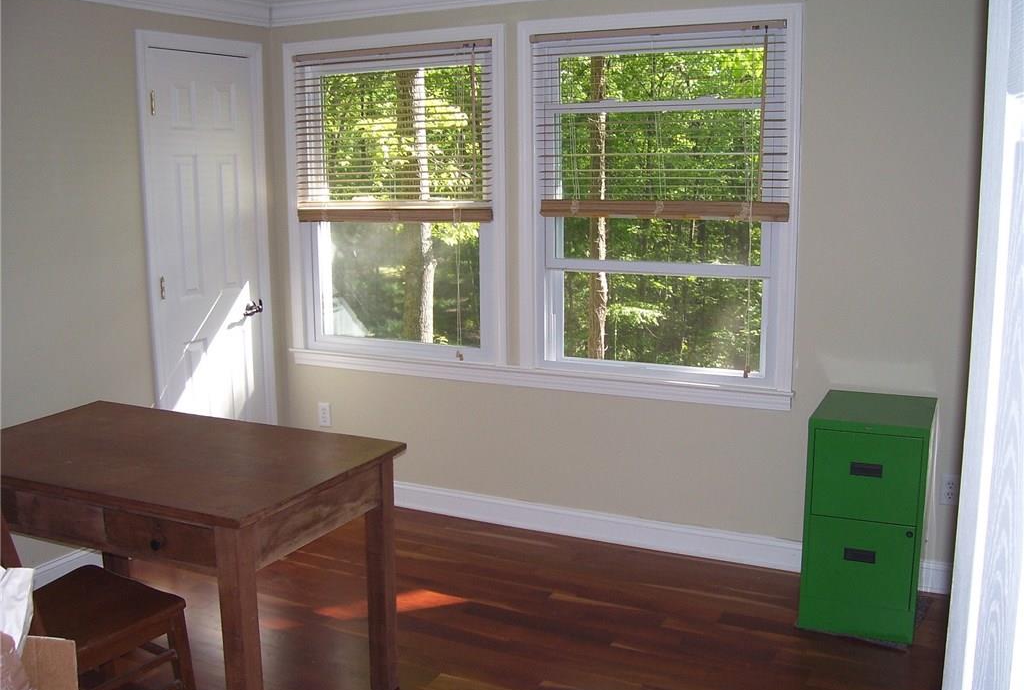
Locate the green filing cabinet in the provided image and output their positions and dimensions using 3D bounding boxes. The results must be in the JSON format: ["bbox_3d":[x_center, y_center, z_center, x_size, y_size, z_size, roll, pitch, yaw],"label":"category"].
[{"bbox_3d":[1.236,0.575,3.476,0.384,0.749,0.458,4,11,25],"label":"green filing cabinet"}]

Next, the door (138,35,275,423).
[{"bbox_3d":[-1.308,-0.260,4.387,0.070,2.137,0.761,5,12,26],"label":"door"}]

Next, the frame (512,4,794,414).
[{"bbox_3d":[0.553,-0.532,3.923,1.146,1.495,0.110,5,12,26],"label":"frame"}]

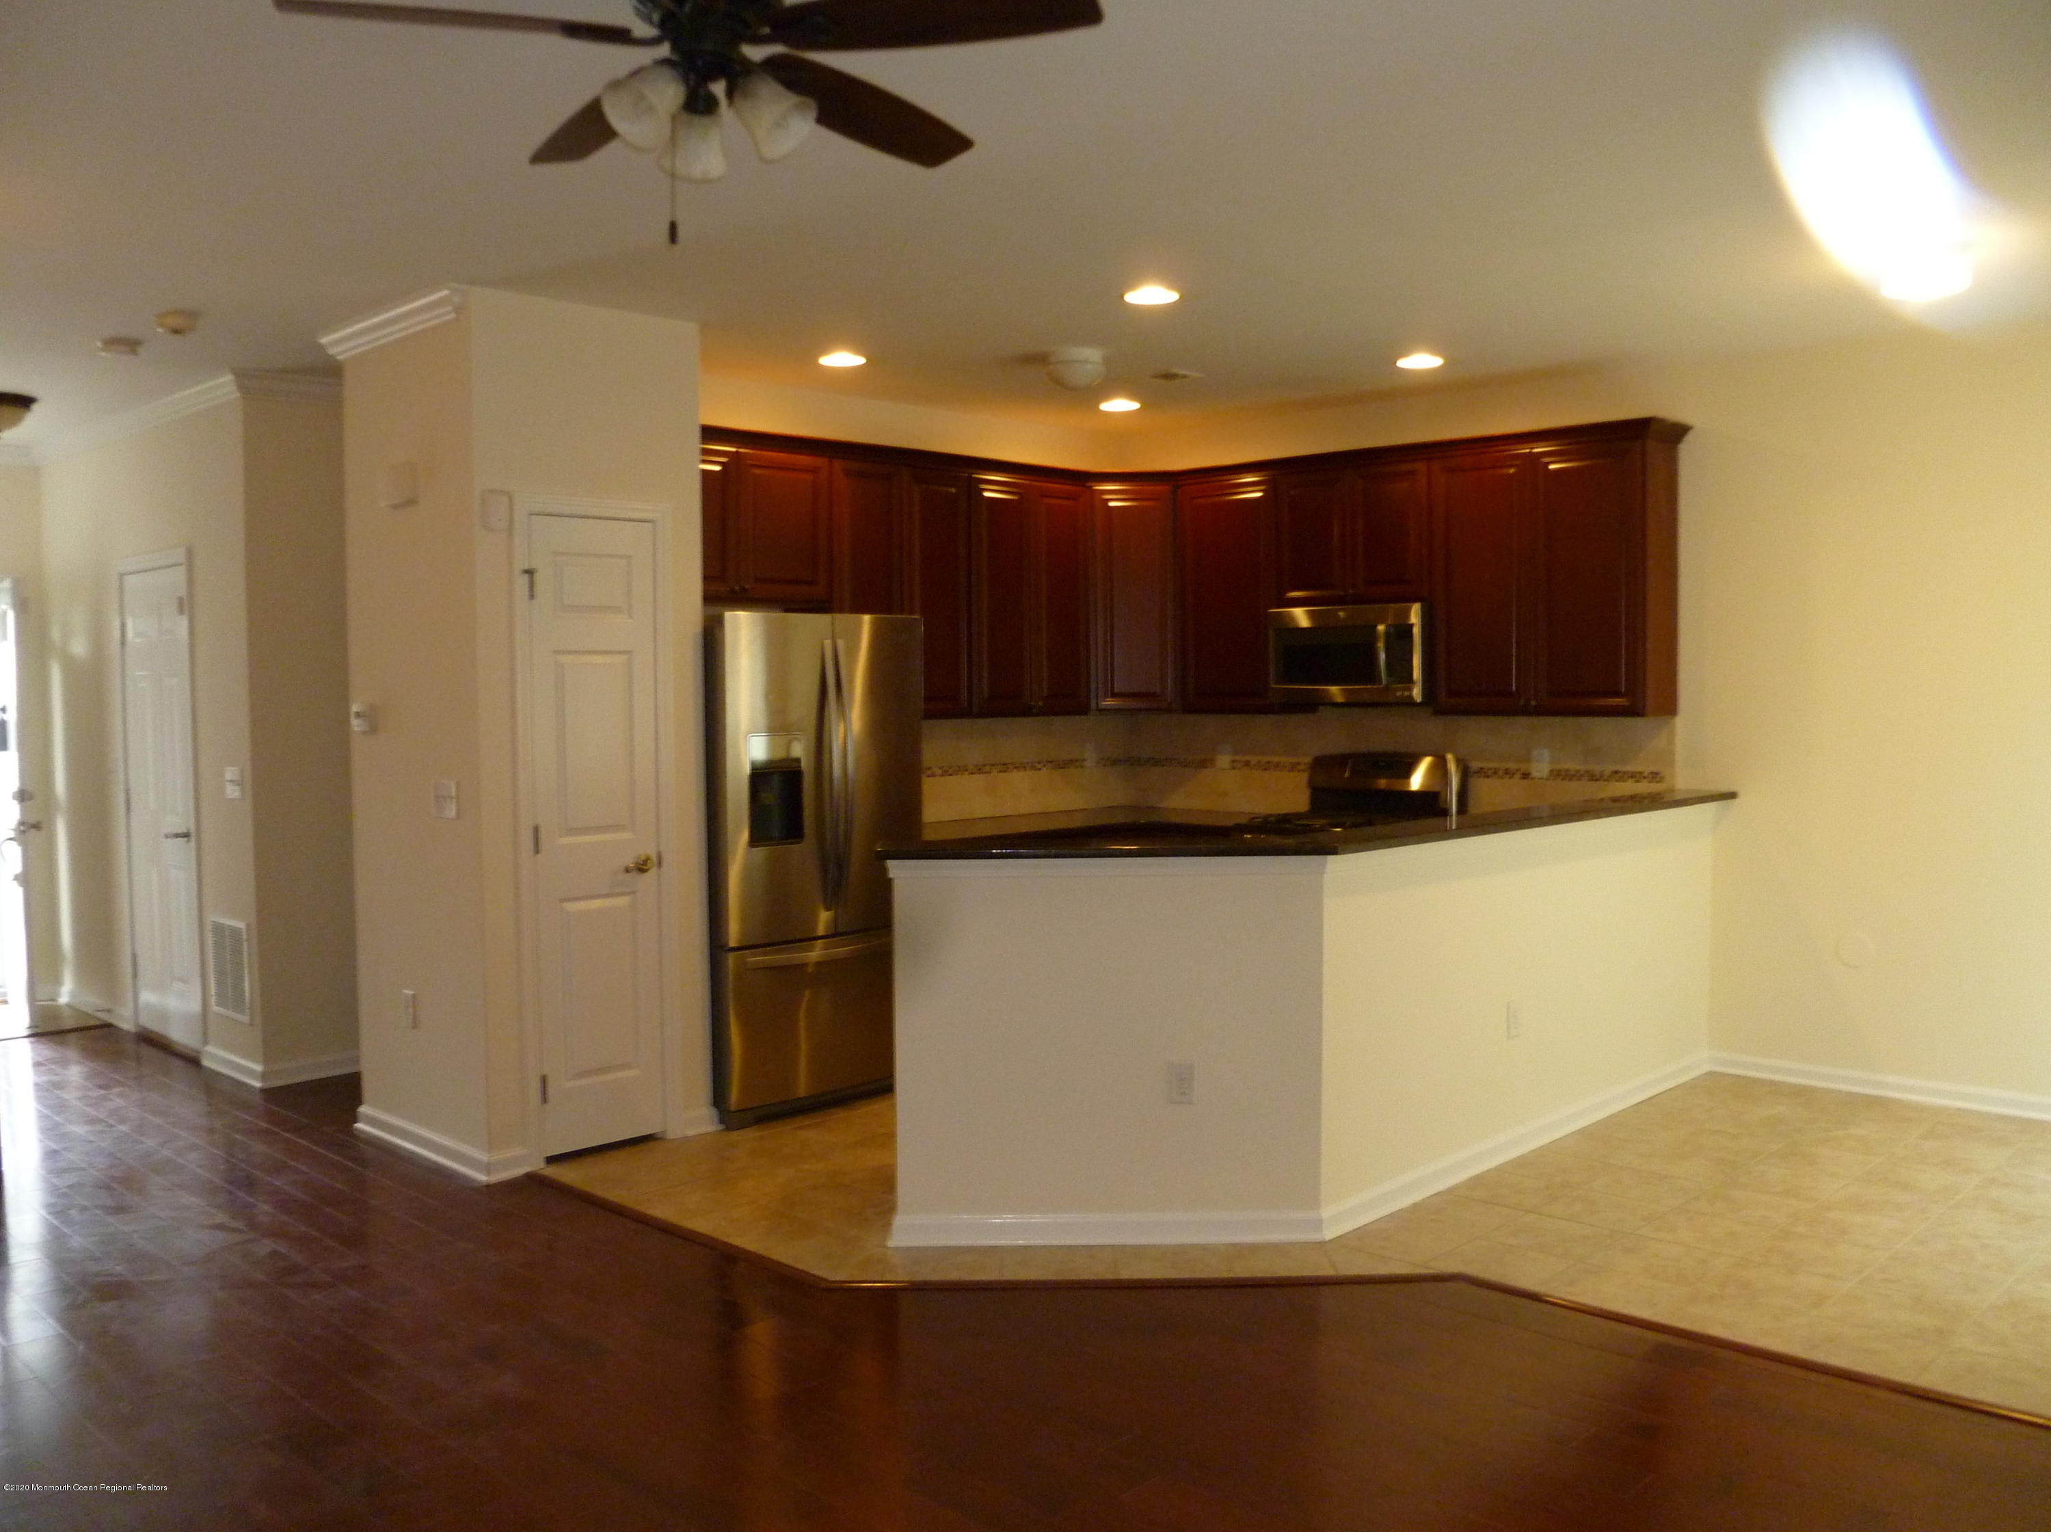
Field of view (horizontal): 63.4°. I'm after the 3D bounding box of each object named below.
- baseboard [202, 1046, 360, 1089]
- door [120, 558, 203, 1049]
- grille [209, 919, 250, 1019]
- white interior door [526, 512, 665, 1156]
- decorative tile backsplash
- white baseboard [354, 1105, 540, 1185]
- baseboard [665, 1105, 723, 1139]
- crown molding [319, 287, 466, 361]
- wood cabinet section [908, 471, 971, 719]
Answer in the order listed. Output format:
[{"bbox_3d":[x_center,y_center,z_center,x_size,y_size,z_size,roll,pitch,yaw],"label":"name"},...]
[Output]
[{"bbox_3d":[-2.998,1.178,6.705,0.620,0.085,0.412,2,4,44],"label":"baseboard"},{"bbox_3d":[-3.699,0.169,7.113,0.770,2.003,0.040,2,4,44],"label":"door"},{"bbox_3d":[-3.137,0.799,6.544,0.385,0.380,0.020,2,4,44],"label":"grille"},{"bbox_3d":[-1.391,0.222,5.407,0.040,2.038,0.448,2,4,44],"label":"white interior door"},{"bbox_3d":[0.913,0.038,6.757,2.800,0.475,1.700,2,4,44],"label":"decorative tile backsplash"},{"bbox_3d":[-1.942,1.228,5.495,0.963,0.085,0.170,2,4,44],"label":"white baseboard"},{"bbox_3d":[-1.131,1.210,5.689,0.023,0.087,0.205,2,4,44],"label":"baseboard"},{"bbox_3d":[-2.035,-1.401,5.288,0.930,0.080,0.065,2,4,44],"label":"crown molding"},{"bbox_3d":[-0.479,-0.724,7.171,0.330,1.041,0.371,2,4,44],"label":"wood cabinet section"}]

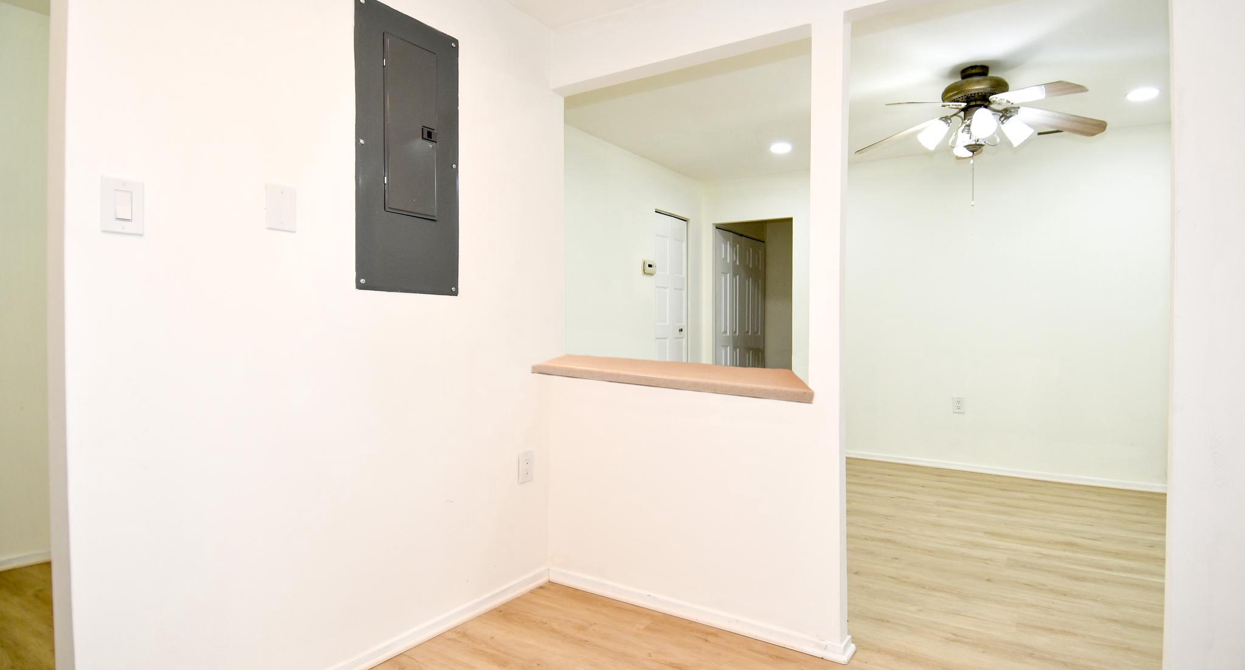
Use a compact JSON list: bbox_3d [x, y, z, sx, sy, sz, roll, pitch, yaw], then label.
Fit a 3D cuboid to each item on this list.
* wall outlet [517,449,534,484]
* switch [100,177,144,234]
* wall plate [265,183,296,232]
[{"bbox_3d":[-0.383,0.527,2.480,0.008,0.120,0.077,0,0,33],"label":"wall outlet"},{"bbox_3d":[-1.111,-0.287,1.385,0.010,0.121,0.078,0,0,33],"label":"switch"},{"bbox_3d":[-0.916,-0.341,1.670,0.007,0.121,0.077,0,0,33],"label":"wall plate"}]

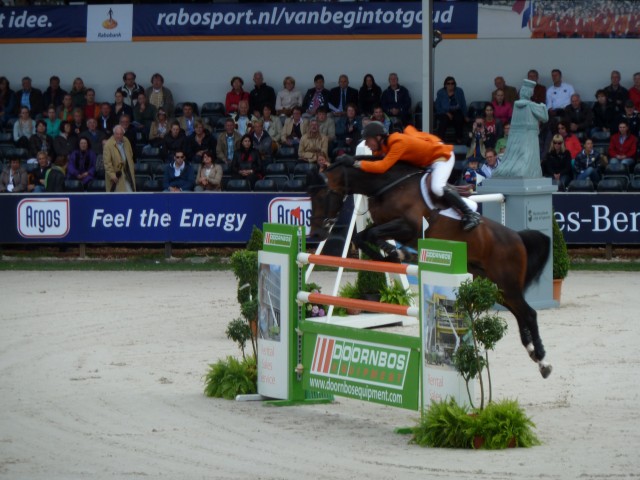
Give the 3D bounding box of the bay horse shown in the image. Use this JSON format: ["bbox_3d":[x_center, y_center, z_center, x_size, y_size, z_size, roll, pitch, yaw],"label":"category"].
[{"bbox_3d":[1.111,0.244,38.700,2.650,1.850,0.700,12,-2,-20],"label":"bay horse"}]

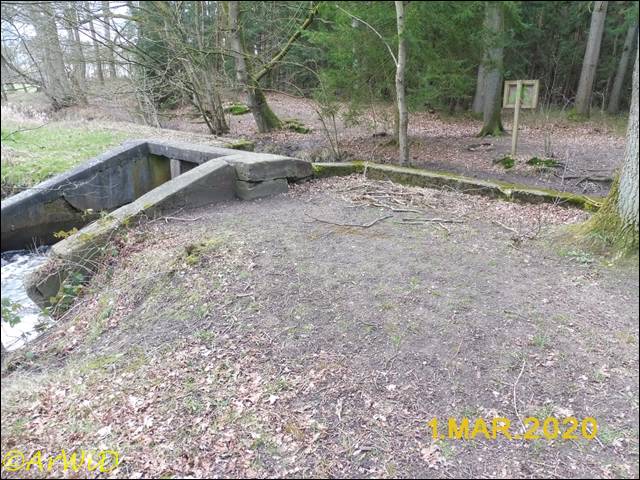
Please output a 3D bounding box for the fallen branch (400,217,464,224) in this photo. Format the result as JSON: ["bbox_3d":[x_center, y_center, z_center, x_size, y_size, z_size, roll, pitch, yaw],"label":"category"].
[{"bbox_3d":[1.550,-0.271,6.080,0.850,0.060,0.110,3,18,9],"label":"fallen branch"}]

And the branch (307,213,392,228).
[{"bbox_3d":[0.380,-0.280,6.077,1.230,0.080,0.500,1,18,3],"label":"branch"}]

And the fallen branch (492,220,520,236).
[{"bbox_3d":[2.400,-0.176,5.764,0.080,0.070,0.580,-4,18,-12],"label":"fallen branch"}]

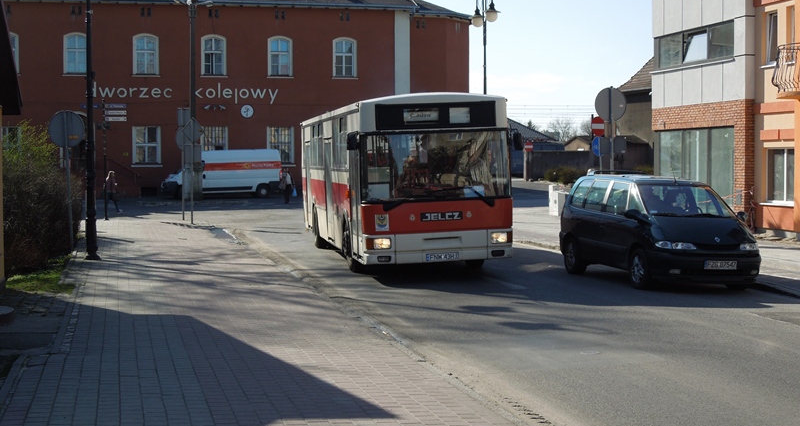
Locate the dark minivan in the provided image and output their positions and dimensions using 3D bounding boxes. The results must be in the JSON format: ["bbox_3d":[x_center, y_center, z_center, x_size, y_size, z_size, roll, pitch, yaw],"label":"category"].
[{"bbox_3d":[4.135,0.252,20.312,1.830,1.740,4.520,0,2,-14],"label":"dark minivan"}]

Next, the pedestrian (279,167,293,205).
[{"bbox_3d":[-5.303,-1.262,58.268,0.720,1.695,0.450,0,2,-9],"label":"pedestrian"}]

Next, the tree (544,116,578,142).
[{"bbox_3d":[18.226,-7.288,139.871,4.200,6.900,4.200,0,2,0],"label":"tree"}]

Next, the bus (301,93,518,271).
[{"bbox_3d":[-0.301,-0.640,26.500,2.530,3.080,11.600,-2,3,-9],"label":"bus"}]

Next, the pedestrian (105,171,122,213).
[{"bbox_3d":[-10.630,-0.754,46.269,0.720,1.643,0.500,1,2,18],"label":"pedestrian"}]

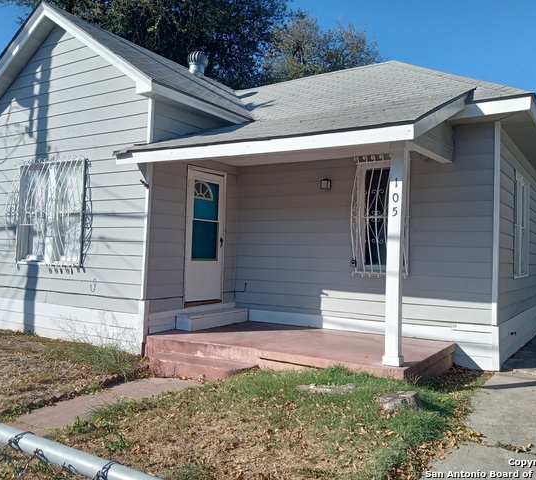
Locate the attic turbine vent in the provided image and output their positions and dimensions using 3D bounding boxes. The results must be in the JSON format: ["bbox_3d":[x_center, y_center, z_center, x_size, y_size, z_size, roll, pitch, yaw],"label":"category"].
[{"bbox_3d":[-1.498,-3.746,11.000,0.435,0.540,0.435,1,-2,0],"label":"attic turbine vent"}]

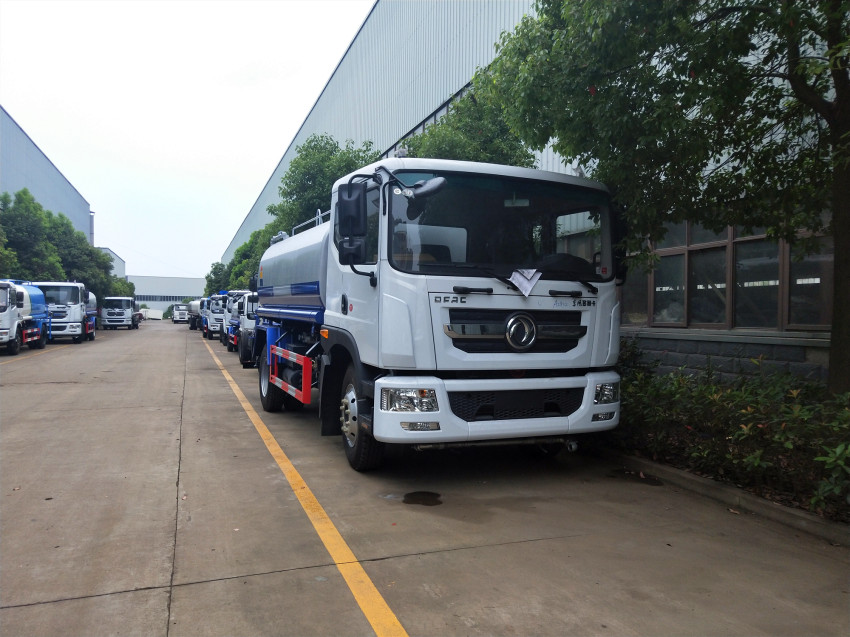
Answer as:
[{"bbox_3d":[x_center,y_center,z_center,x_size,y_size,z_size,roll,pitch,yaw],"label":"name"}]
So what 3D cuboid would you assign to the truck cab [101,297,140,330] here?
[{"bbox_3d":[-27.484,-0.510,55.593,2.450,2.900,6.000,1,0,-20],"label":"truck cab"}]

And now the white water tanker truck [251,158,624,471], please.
[{"bbox_3d":[-0.604,-0.005,8.583,2.500,2.950,7.200,1,0,-24],"label":"white water tanker truck"}]

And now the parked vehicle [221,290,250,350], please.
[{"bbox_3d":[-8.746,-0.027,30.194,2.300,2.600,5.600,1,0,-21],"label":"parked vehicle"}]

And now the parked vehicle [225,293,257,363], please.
[{"bbox_3d":[-5.427,0.155,21.094,2.200,2.400,6.300,1,0,-21],"label":"parked vehicle"}]

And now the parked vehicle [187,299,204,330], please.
[{"bbox_3d":[-19.034,-0.411,54.393,2.450,2.900,6.800,0,0,-29],"label":"parked vehicle"}]

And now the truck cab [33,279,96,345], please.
[{"bbox_3d":[-18.384,-0.288,31.143,2.450,2.900,7.000,1,0,-22],"label":"truck cab"}]

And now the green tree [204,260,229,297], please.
[{"bbox_3d":[-28.750,-3.526,85.979,5.000,8.600,5.000,1,0,-21],"label":"green tree"}]

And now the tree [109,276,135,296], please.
[{"bbox_3d":[-38.604,-2.395,77.985,5.000,6.200,5.000,1,0,-21],"label":"tree"}]

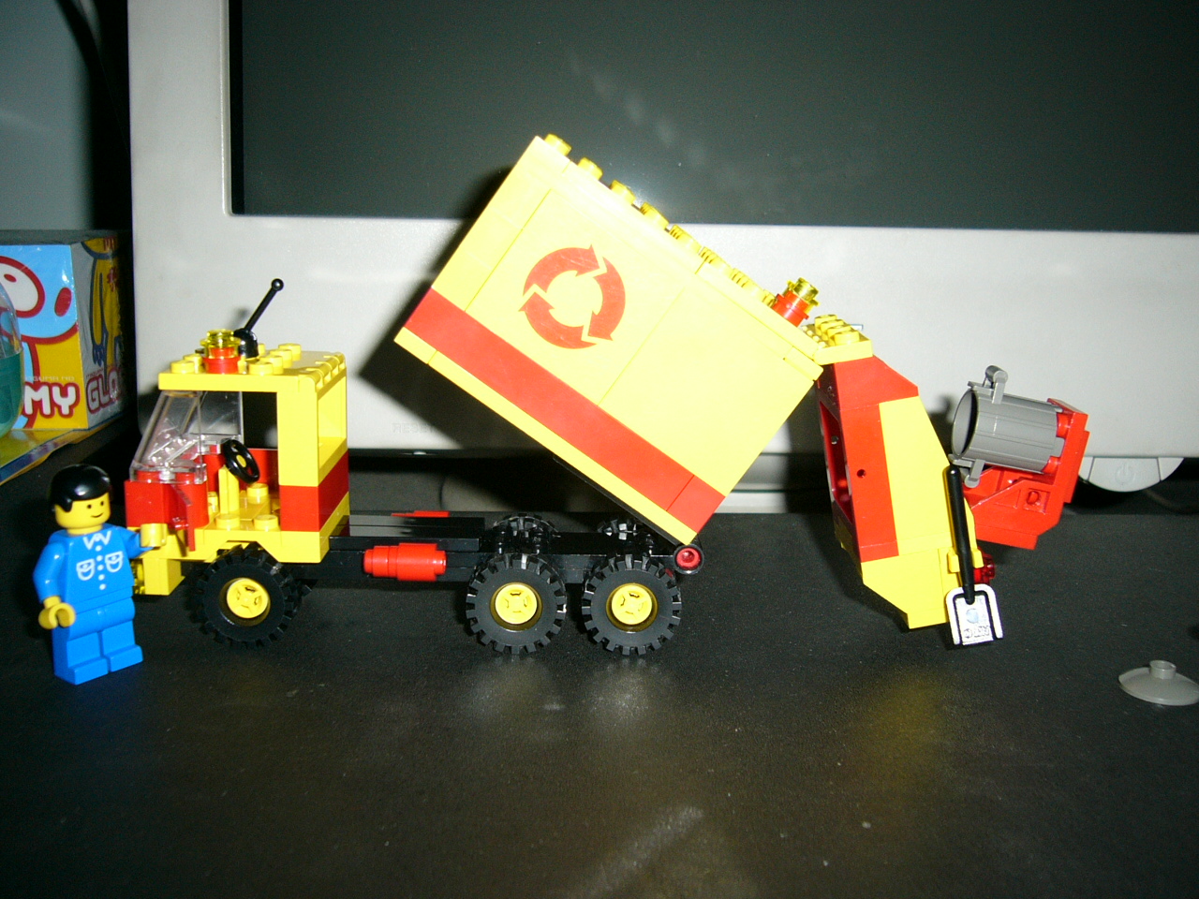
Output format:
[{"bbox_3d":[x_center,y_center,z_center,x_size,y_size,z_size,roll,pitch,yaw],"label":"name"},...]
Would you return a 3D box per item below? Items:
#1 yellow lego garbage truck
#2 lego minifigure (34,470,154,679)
[{"bbox_3d":[0.002,-0.013,0.261,0.200,0.106,0.041,1,12,-1],"label":"yellow lego garbage truck"},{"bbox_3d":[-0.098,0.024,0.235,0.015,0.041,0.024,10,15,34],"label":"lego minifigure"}]

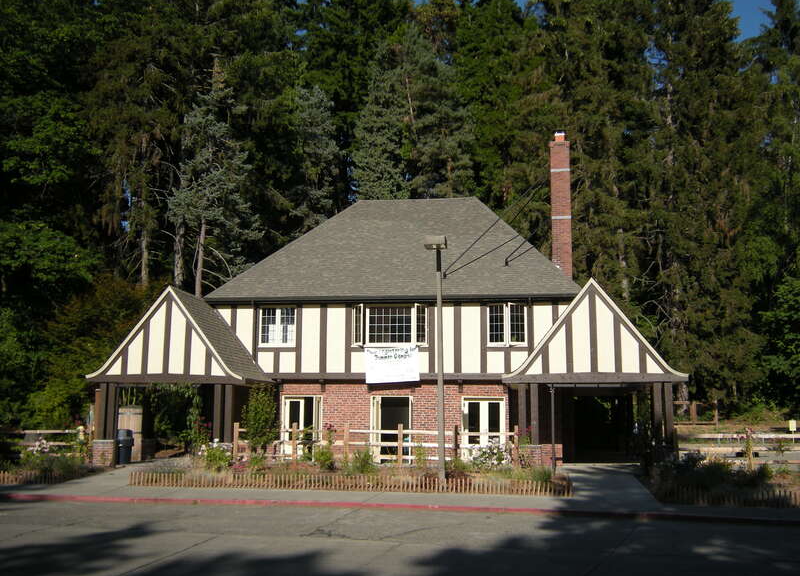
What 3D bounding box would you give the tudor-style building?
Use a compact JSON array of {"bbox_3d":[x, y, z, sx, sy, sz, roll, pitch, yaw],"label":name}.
[{"bbox_3d":[0.025,0.390,29.737,16.950,10.810,10.454,-1,-9,9],"label":"tudor-style building"}]

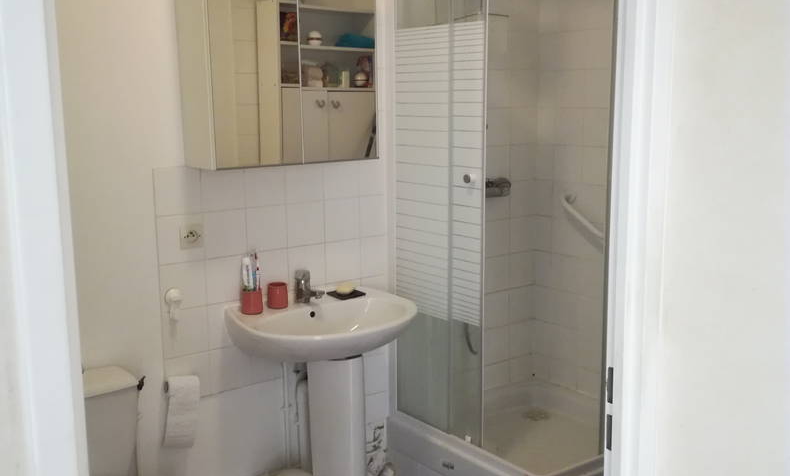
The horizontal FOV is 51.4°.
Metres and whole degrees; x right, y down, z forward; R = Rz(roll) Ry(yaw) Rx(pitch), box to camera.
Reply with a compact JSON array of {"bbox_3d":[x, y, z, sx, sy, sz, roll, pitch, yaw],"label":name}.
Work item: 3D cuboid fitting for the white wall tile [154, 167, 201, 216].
[{"bbox_3d":[-0.672,-0.148,2.540,0.150,0.150,0.010,-8,12,-36],"label":"white wall tile"}]

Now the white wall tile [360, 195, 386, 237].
[{"bbox_3d":[-0.084,-0.080,2.987,0.109,0.149,0.010,-8,13,-36],"label":"white wall tile"}]

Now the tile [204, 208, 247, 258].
[{"bbox_3d":[-0.546,-0.014,2.643,0.149,0.149,0.010,-8,13,-36],"label":"tile"}]

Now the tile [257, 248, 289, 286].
[{"bbox_3d":[-0.426,0.117,2.759,0.149,0.149,0.010,-8,13,-36],"label":"tile"}]

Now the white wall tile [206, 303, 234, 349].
[{"bbox_3d":[-0.547,0.282,2.704,0.150,0.150,0.010,-8,12,-36],"label":"white wall tile"}]

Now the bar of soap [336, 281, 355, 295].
[{"bbox_3d":[-0.170,0.170,2.799,0.060,0.031,0.045,-8,12,-36],"label":"bar of soap"}]

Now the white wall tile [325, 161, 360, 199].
[{"bbox_3d":[-0.188,-0.212,2.882,0.149,0.149,0.010,-8,13,-36],"label":"white wall tile"}]

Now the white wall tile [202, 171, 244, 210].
[{"bbox_3d":[-0.552,-0.165,2.629,0.150,0.150,0.010,-8,12,-36],"label":"white wall tile"}]

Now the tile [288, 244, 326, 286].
[{"bbox_3d":[-0.307,0.101,2.857,0.150,0.150,0.010,-8,12,-36],"label":"tile"}]

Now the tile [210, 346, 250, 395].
[{"bbox_3d":[-0.544,0.429,2.725,0.149,0.149,0.010,-8,13,-36],"label":"tile"}]

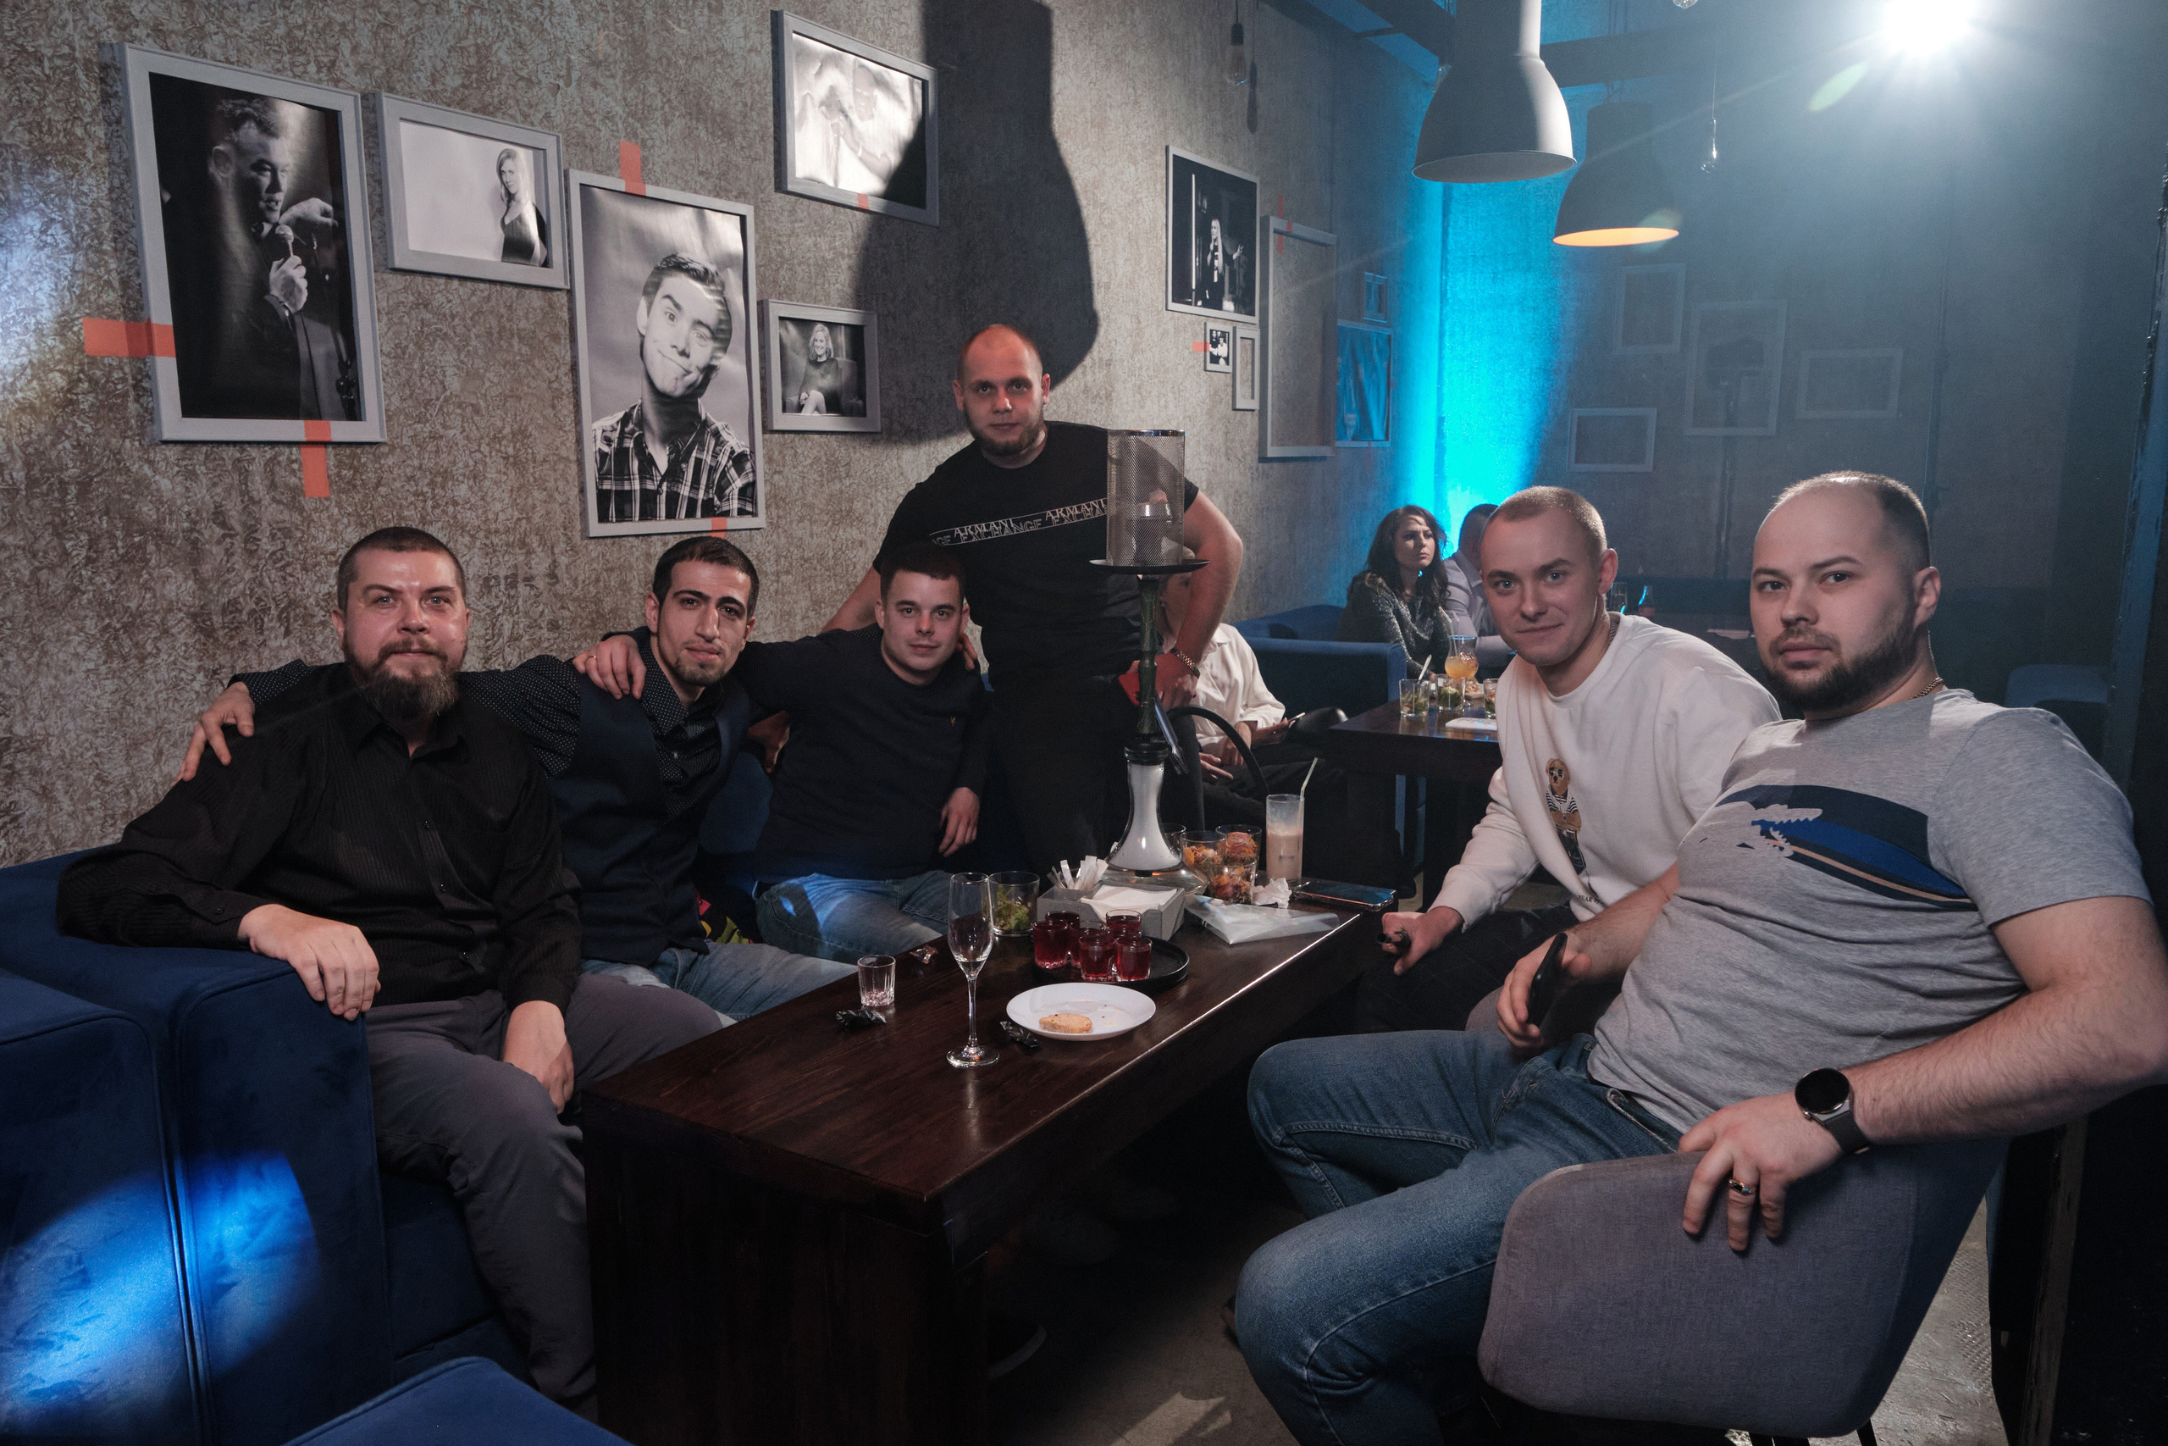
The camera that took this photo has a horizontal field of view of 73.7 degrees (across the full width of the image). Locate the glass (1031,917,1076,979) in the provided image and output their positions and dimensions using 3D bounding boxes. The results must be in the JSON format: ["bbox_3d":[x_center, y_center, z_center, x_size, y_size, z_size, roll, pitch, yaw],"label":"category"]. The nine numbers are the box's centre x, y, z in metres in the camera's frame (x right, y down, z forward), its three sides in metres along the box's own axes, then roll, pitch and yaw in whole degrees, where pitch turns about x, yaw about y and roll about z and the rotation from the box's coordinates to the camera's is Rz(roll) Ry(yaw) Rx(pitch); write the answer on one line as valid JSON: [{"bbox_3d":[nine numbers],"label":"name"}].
[{"bbox_3d":[-0.046,0.324,2.101,0.051,0.059,0.051,7,12,33],"label":"glass"}]

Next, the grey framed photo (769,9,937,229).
[{"bbox_3d":[-0.504,-1.354,3.287,0.028,0.361,0.515,7,12,32],"label":"grey framed photo"}]

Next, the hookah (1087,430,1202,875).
[{"bbox_3d":[0.106,-0.093,2.431,0.205,0.780,0.205,0,10,0],"label":"hookah"}]

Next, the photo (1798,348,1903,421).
[{"bbox_3d":[3.020,-1.332,5.702,0.354,0.265,0.028,7,12,32],"label":"photo"}]

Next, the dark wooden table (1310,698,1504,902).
[{"bbox_3d":[1.157,0.301,4.062,0.600,0.700,1.150,5,11,28],"label":"dark wooden table"}]

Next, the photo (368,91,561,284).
[{"bbox_3d":[-1.053,-0.907,2.508,0.028,0.271,0.344,7,12,32],"label":"photo"}]

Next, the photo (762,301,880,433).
[{"bbox_3d":[-0.587,-0.795,3.260,0.028,0.270,0.348,7,12,32],"label":"photo"}]

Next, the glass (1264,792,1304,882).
[{"bbox_3d":[0.359,0.205,2.580,0.067,0.142,0.067,0,10,0],"label":"glass"}]

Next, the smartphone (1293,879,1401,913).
[{"bbox_3d":[0.439,0.292,2.446,0.155,0.011,0.080,6,11,29],"label":"smartphone"}]

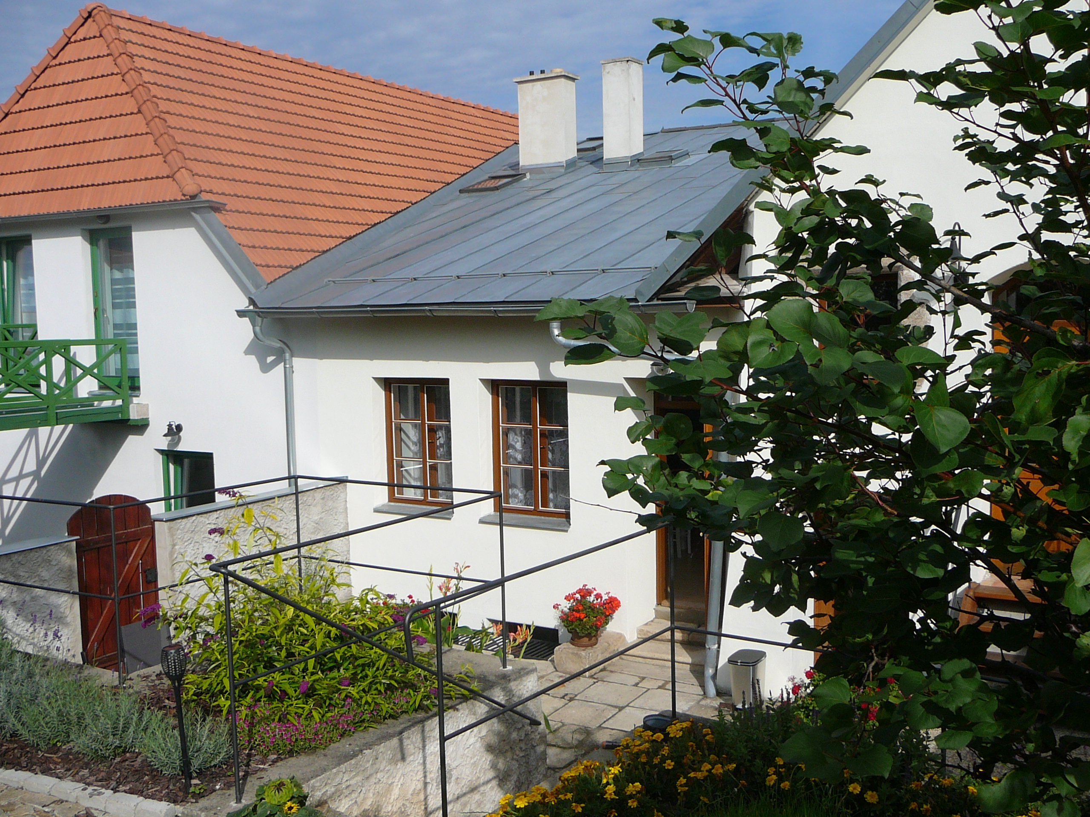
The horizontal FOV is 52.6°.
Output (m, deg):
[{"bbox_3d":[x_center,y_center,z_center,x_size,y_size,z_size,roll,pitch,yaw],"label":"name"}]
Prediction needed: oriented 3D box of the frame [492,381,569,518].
[{"bbox_3d":[-0.069,0.394,10.733,0.980,1.360,0.120,2,6,31],"label":"frame"}]

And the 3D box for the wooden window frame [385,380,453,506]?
[{"bbox_3d":[-1.225,0.353,11.439,0.980,1.360,0.120,2,6,31],"label":"wooden window frame"}]

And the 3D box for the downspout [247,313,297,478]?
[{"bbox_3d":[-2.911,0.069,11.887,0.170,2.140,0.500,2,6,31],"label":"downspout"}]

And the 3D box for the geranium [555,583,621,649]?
[{"bbox_3d":[0.346,1.838,9.823,0.570,0.540,0.520,-1,5,0],"label":"geranium"}]

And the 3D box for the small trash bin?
[{"bbox_3d":[1.607,2.181,8.816,0.230,0.400,0.330,2,6,31],"label":"small trash bin"}]

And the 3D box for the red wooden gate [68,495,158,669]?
[{"bbox_3d":[-3.671,1.529,9.457,0.070,1.600,0.850,2,6,31],"label":"red wooden gate"}]

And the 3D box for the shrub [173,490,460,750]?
[{"bbox_3d":[-1.500,1.267,7.102,1.800,1.350,1.450,-2,5,-12],"label":"shrub"}]

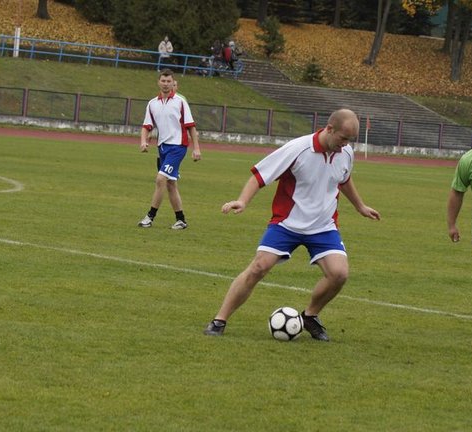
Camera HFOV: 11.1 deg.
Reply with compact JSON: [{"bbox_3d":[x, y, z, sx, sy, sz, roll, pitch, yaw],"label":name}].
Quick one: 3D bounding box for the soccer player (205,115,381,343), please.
[{"bbox_3d":[0.359,0.055,15.750,0.960,1.470,0.700,2,3,-36],"label":"soccer player"}]

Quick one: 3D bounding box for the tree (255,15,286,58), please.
[{"bbox_3d":[1.643,-8.504,116.000,1.400,2.000,1.350,4,3,0],"label":"tree"}]

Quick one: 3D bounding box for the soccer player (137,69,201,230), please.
[{"bbox_3d":[-0.748,-0.748,27.400,0.640,1.780,0.500,5,3,23],"label":"soccer player"}]

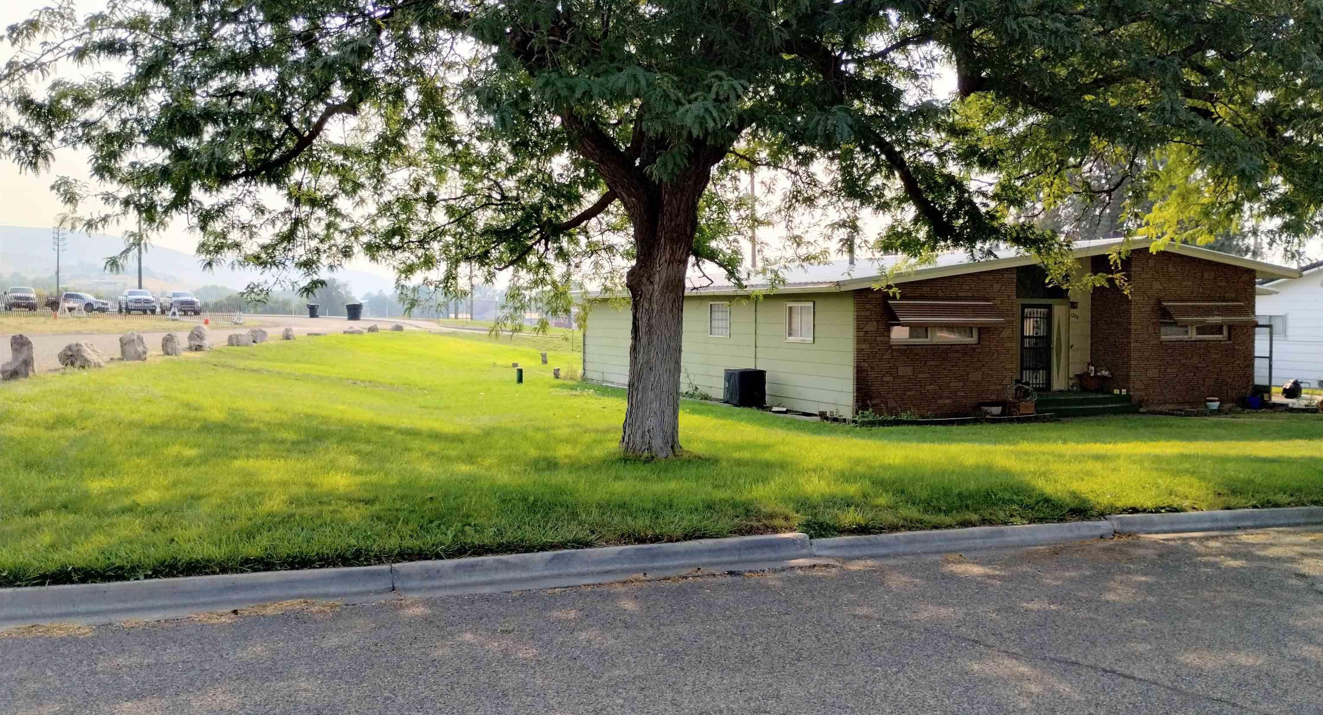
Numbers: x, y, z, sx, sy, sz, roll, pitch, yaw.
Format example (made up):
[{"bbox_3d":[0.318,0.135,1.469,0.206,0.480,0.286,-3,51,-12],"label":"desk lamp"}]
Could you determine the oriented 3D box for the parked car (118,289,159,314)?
[{"bbox_3d":[-41.777,-4.428,85.500,2.020,1.930,5.700,-1,3,-33],"label":"parked car"}]

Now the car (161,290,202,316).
[{"bbox_3d":[-38.970,-4.388,87.000,2.000,1.920,5.700,-1,3,-34],"label":"car"}]

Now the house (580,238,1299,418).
[{"bbox_3d":[6.612,-1.118,31.010,14.090,3.920,15.090,-1,3,-26],"label":"house"}]

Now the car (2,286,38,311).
[{"bbox_3d":[-50.779,-4.631,85.000,2.000,1.920,5.500,-1,3,-34],"label":"car"}]

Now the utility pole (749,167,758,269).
[{"bbox_3d":[5.499,-6.878,64.000,0.300,10.200,0.300,0,2,0],"label":"utility pole"}]

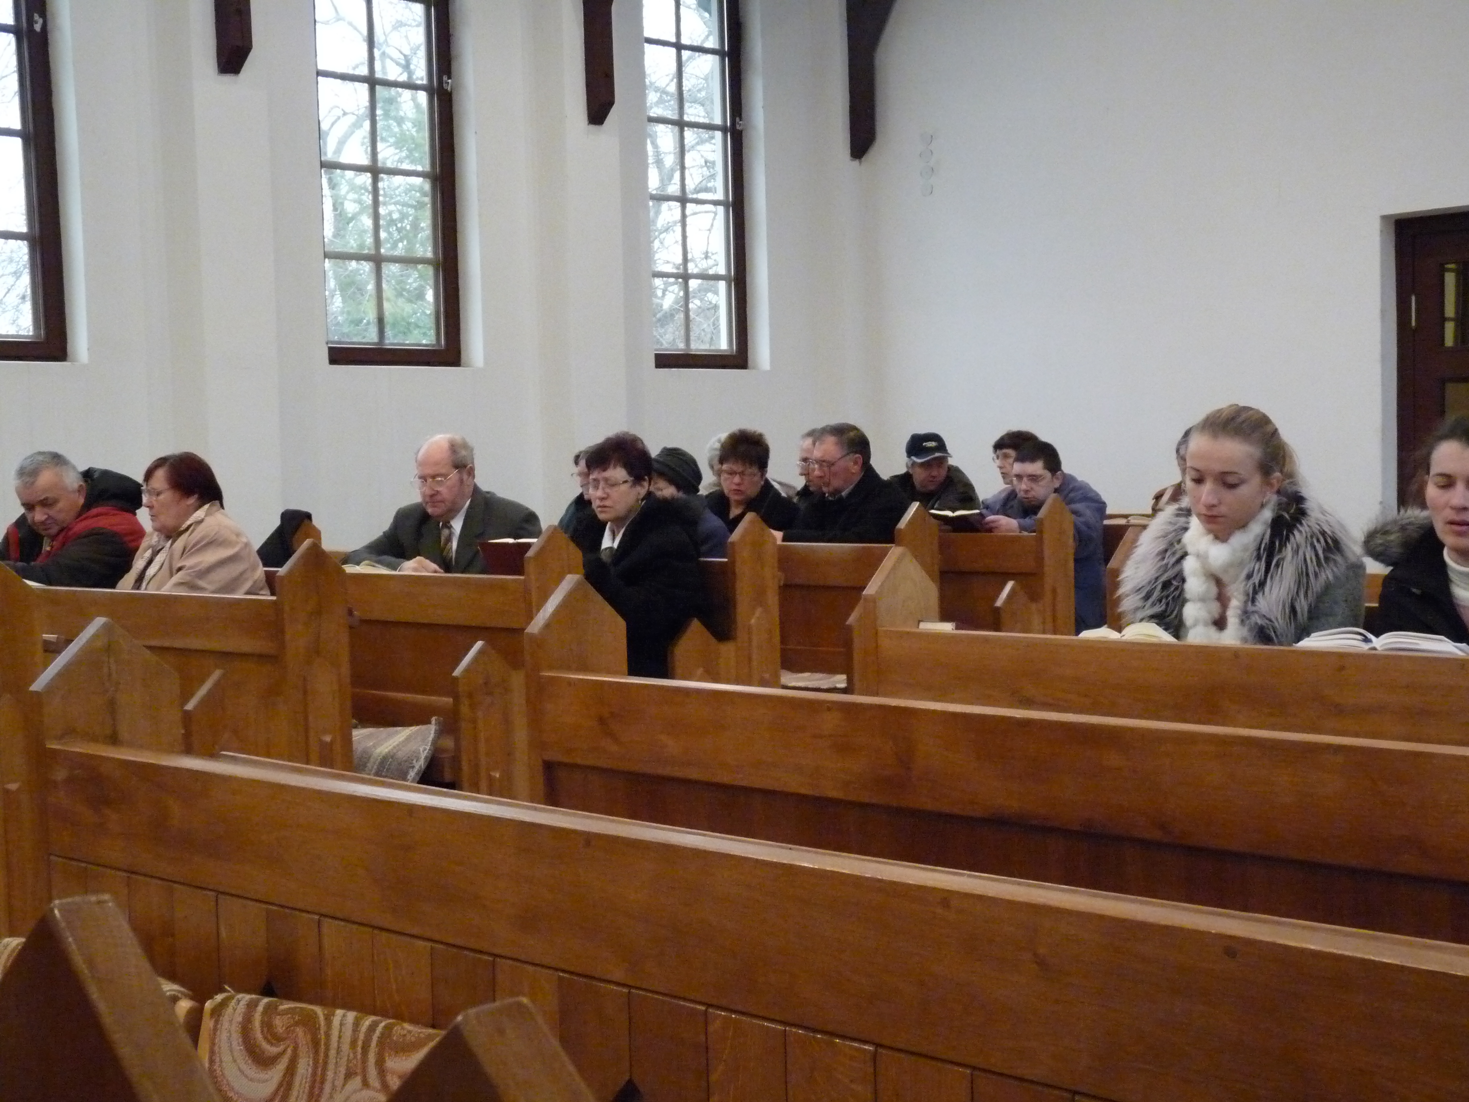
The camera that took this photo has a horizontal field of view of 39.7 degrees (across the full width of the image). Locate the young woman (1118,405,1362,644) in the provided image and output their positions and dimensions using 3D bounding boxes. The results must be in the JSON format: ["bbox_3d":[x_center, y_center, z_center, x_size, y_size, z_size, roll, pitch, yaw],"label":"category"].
[{"bbox_3d":[0.917,0.381,3.734,0.500,1.280,0.700,1,4,43],"label":"young woman"}]

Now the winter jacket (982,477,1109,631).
[{"bbox_3d":[1.125,0.031,7.445,0.530,0.630,0.530,1,4,43],"label":"winter jacket"}]

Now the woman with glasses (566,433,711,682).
[{"bbox_3d":[-0.358,0.308,5.879,0.520,1.290,0.720,1,4,43],"label":"woman with glasses"}]

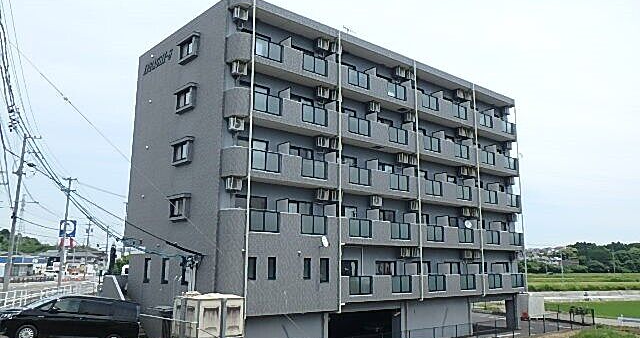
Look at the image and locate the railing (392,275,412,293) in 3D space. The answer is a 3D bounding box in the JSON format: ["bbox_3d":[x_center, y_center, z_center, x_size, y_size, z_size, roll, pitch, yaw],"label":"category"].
[{"bbox_3d":[4.601,6.434,29.846,1.580,0.910,0.080,9,-14,-38],"label":"railing"}]

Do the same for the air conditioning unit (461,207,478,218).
[{"bbox_3d":[9.939,2.898,35.526,1.620,0.560,0.290,9,-14,-38],"label":"air conditioning unit"}]

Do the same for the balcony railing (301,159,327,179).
[{"bbox_3d":[-0.239,0.024,27.094,1.580,0.910,0.080,9,-14,-38],"label":"balcony railing"}]

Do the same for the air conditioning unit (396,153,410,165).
[{"bbox_3d":[4.991,-0.596,32.119,0.760,0.550,0.290,9,-14,-38],"label":"air conditioning unit"}]

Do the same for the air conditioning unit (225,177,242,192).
[{"bbox_3d":[-3.919,0.708,24.514,0.760,0.550,0.290,9,-14,-38],"label":"air conditioning unit"}]

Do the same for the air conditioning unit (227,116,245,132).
[{"bbox_3d":[-3.957,-2.058,25.084,0.790,0.550,0.290,9,-14,-41],"label":"air conditioning unit"}]

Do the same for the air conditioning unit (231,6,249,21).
[{"bbox_3d":[-3.851,-7.552,26.170,0.760,0.550,0.290,9,-14,-38],"label":"air conditioning unit"}]

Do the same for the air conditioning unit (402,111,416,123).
[{"bbox_3d":[5.652,-3.245,33.899,0.790,0.550,0.290,9,-14,-41],"label":"air conditioning unit"}]

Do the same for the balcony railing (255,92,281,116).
[{"bbox_3d":[-2.488,-3.108,25.844,1.580,0.910,0.080,9,-14,-38],"label":"balcony railing"}]

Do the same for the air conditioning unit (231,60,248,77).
[{"bbox_3d":[-3.894,-4.745,25.626,0.790,0.550,0.290,9,-14,-41],"label":"air conditioning unit"}]

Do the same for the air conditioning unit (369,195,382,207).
[{"bbox_3d":[3.218,1.868,30.798,0.790,0.550,0.290,9,-14,-41],"label":"air conditioning unit"}]

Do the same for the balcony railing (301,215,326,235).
[{"bbox_3d":[-0.275,2.774,26.530,1.580,0.910,0.080,9,-14,-38],"label":"balcony railing"}]

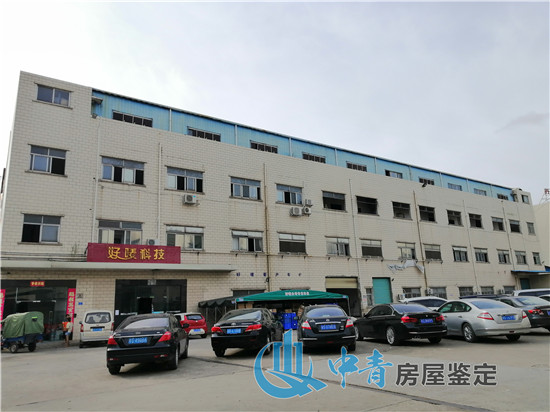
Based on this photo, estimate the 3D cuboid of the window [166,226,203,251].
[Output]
[{"bbox_3d":[-5.990,2.195,27.693,2.589,1.532,0.150,7,-16,-33],"label":"window"}]

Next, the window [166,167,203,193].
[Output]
[{"bbox_3d":[-6.730,-1.942,31.067,2.782,1.633,0.200,7,-17,-34],"label":"window"}]

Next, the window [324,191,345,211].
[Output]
[{"bbox_3d":[5.236,-0.367,36.179,2.570,1.544,0.150,7,-16,-33],"label":"window"}]

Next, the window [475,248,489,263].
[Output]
[{"bbox_3d":[24.785,5.985,49.548,2.779,1.577,0.180,7,-16,-34],"label":"window"}]

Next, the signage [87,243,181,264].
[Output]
[{"bbox_3d":[-8.257,2.891,24.784,5.491,1.077,0.120,7,-16,-33],"label":"signage"}]

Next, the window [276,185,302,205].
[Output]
[{"bbox_3d":[1.238,-0.897,34.452,2.592,1.427,0.180,7,-16,-34],"label":"window"}]

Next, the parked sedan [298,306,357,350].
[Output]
[{"bbox_3d":[1.753,4.380,14.951,1.810,1.475,4.850,-3,-14,2],"label":"parked sedan"}]

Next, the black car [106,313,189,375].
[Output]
[{"bbox_3d":[-3.663,4.026,12.501,1.820,1.470,4.850,-1,-13,-7],"label":"black car"}]

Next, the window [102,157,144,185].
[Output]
[{"bbox_3d":[-10.493,-2.393,28.557,2.782,1.633,0.200,7,-17,-34],"label":"window"}]

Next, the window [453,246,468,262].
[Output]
[{"bbox_3d":[21.129,5.573,47.030,2.776,1.577,0.180,7,-16,-34],"label":"window"}]

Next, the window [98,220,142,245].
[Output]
[{"bbox_3d":[-10.304,1.860,27.509,2.782,1.640,0.200,7,-17,-34],"label":"window"}]

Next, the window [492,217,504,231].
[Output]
[{"bbox_3d":[29.985,2.460,55.543,2.782,1.633,0.200,7,-17,-34],"label":"window"}]

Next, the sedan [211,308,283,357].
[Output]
[{"bbox_3d":[-0.850,4.496,15.039,1.820,1.490,4.825,-4,-13,9],"label":"sedan"}]

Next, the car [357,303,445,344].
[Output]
[{"bbox_3d":[4.595,4.526,16.004,1.820,1.450,4.700,1,-14,-14],"label":"car"}]

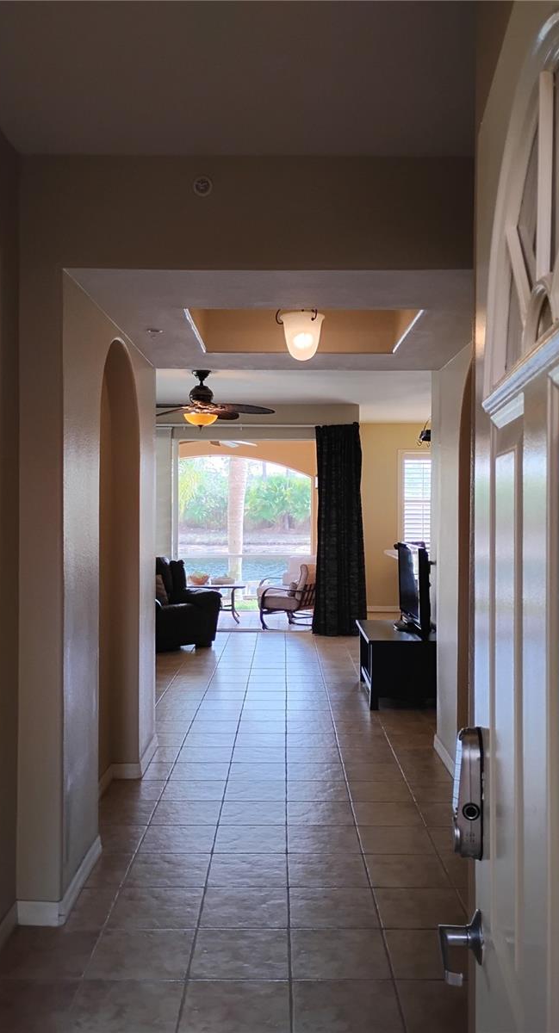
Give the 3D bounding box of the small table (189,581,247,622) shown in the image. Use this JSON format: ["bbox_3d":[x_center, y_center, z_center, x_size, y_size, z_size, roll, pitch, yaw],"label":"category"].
[{"bbox_3d":[-0.960,1.207,11.700,0.970,0.480,0.880,0,1,0],"label":"small table"}]

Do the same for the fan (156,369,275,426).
[{"bbox_3d":[-0.735,-1.108,7.900,1.380,0.540,1.380,0,1,0],"label":"fan"}]

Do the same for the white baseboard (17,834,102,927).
[{"bbox_3d":[-0.874,1.459,3.400,0.178,0.090,0.650,0,1,0],"label":"white baseboard"}]

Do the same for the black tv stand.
[{"bbox_3d":[0.980,1.206,6.945,0.590,0.530,1.170,0,1,0],"label":"black tv stand"}]

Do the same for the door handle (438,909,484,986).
[{"bbox_3d":[0.248,0.589,1.141,0.062,0.080,0.142,0,1,6],"label":"door handle"}]

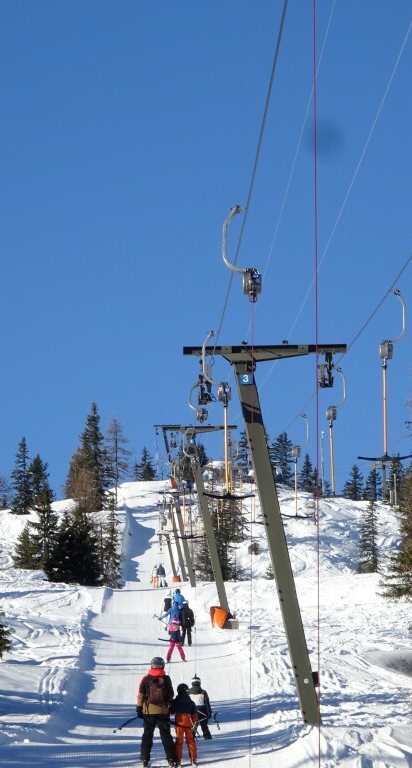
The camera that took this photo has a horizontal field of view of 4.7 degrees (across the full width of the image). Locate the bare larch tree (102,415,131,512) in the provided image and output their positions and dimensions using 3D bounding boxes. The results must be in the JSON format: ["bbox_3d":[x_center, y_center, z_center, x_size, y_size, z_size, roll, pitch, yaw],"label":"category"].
[{"bbox_3d":[-9.545,8.372,530.000,2.986,10.394,2.986,-1,-10,0],"label":"bare larch tree"}]

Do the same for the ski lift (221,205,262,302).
[{"bbox_3d":[0.379,-1.392,53.000,0.448,1.061,0.400,-1,-10,0],"label":"ski lift"}]

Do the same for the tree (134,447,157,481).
[{"bbox_3d":[-7.548,9.918,620.000,2.745,4.306,2.745,-1,-10,0],"label":"tree"}]

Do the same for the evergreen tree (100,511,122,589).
[{"bbox_3d":[-6.465,11.254,340.000,1.505,5.279,1.505,-1,-10,0],"label":"evergreen tree"}]

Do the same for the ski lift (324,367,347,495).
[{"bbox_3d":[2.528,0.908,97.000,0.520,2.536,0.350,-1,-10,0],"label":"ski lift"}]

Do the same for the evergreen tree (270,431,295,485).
[{"bbox_3d":[9.115,8.995,600.000,3.139,6.864,3.139,-1,-10,0],"label":"evergreen tree"}]

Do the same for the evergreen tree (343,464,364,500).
[{"bbox_3d":[18.402,12.288,620.000,2.745,4.560,2.745,-1,-10,0],"label":"evergreen tree"}]

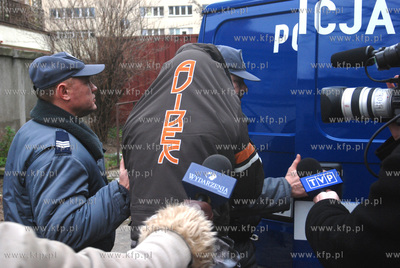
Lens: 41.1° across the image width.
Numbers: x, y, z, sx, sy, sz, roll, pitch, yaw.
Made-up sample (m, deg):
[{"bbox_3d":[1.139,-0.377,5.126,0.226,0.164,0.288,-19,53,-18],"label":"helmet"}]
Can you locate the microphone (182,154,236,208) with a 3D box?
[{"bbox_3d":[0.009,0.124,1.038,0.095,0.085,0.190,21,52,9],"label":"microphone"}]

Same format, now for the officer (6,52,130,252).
[{"bbox_3d":[-0.510,0.585,2.110,0.470,1.800,0.580,-2,4,-22],"label":"officer"}]

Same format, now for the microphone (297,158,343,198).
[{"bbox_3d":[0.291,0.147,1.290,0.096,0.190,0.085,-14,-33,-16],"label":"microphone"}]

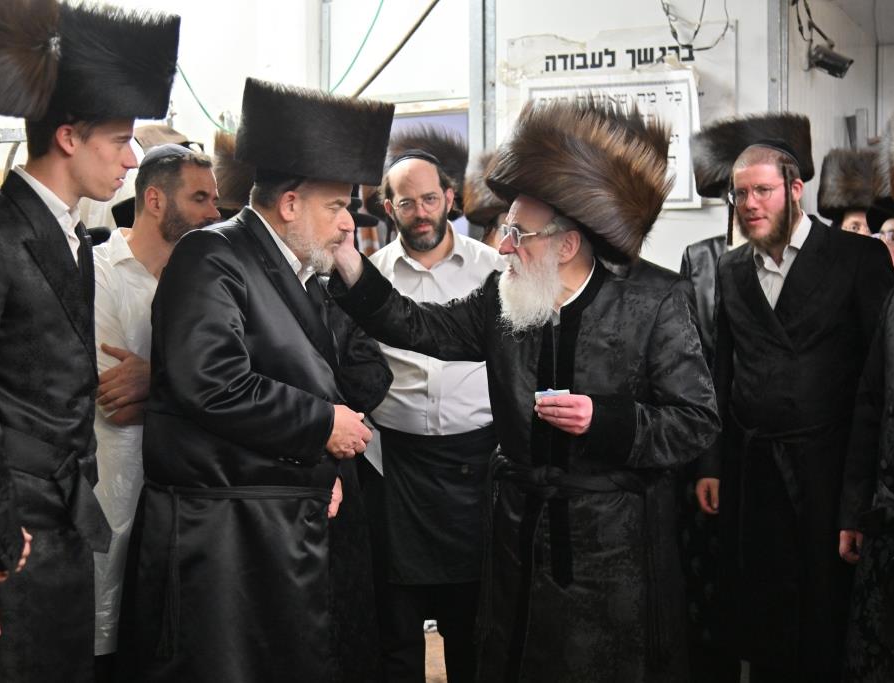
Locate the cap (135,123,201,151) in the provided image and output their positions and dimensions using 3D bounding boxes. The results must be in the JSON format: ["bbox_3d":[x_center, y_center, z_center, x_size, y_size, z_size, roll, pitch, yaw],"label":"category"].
[{"bbox_3d":[-0.888,-0.632,4.700,0.250,0.130,0.180,7,3,27],"label":"cap"}]

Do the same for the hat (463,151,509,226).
[{"bbox_3d":[0.227,-0.507,4.900,0.350,0.220,0.350,2,-4,11],"label":"hat"}]

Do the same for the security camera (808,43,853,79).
[{"bbox_3d":[1.428,-1.041,5.500,0.170,0.085,0.080,30,13,20],"label":"security camera"}]

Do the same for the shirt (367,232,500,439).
[{"bbox_3d":[-0.036,-0.021,3.950,0.500,0.600,0.300,0,1,6],"label":"shirt"}]

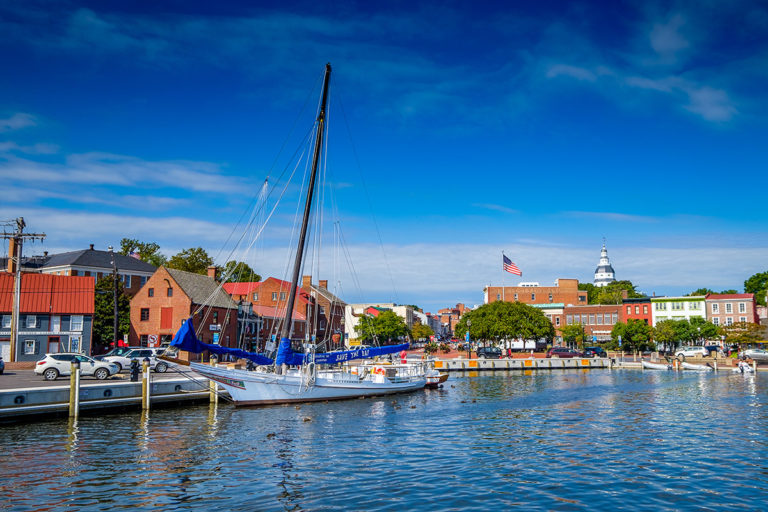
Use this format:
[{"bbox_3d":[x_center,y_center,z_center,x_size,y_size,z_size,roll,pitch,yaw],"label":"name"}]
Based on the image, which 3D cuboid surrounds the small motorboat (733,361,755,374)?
[{"bbox_3d":[43.601,13.499,77.500,1.600,1.250,2.900,1,-8,-8],"label":"small motorboat"}]

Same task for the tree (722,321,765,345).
[{"bbox_3d":[54.980,12.290,98.000,6.600,5.200,6.200,-4,-9,30],"label":"tree"}]

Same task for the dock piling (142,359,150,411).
[{"bbox_3d":[-12.147,6.581,32.700,0.300,2.620,0.300,0,-8,0],"label":"dock piling"}]

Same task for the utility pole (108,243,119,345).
[{"bbox_3d":[-24.051,4.514,57.000,0.350,10.800,0.350,-4,-8,-1],"label":"utility pole"}]

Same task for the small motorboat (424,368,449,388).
[{"bbox_3d":[3.300,9.531,50.672,3.300,1.400,1.500,-7,-10,41],"label":"small motorboat"}]

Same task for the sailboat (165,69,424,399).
[{"bbox_3d":[-4.800,-1.956,39.429,4.800,21.200,19.600,-6,-10,36],"label":"sailboat"}]

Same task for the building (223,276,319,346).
[{"bbox_3d":[-18.000,8.320,87.182,12.300,10.600,11.300,-4,-9,27],"label":"building"}]

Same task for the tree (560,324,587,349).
[{"bbox_3d":[31.687,13.925,107.000,4.400,5.000,4.300,-2,-8,16],"label":"tree"}]

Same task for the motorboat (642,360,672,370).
[{"bbox_3d":[34.321,14.008,80.300,3.400,1.000,1.600,-4,-9,30],"label":"motorboat"}]

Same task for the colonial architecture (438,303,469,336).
[{"bbox_3d":[29.134,26.960,268.826,12.000,14.420,13.000,-1,-8,8],"label":"colonial architecture"}]

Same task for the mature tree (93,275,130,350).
[{"bbox_3d":[-28.054,6.451,66.000,4.600,8.900,4.600,3,-8,-23],"label":"mature tree"}]

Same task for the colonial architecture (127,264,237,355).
[{"bbox_3d":[-24.100,7.095,77.352,7.400,10.700,16.500,0,-8,2],"label":"colonial architecture"}]

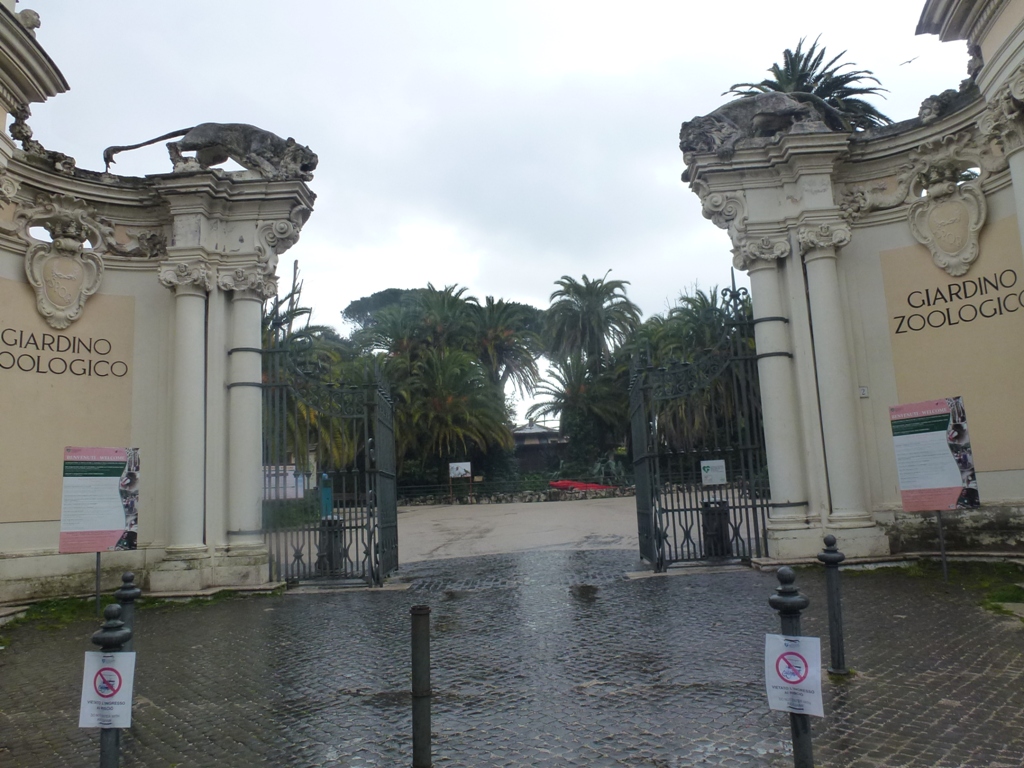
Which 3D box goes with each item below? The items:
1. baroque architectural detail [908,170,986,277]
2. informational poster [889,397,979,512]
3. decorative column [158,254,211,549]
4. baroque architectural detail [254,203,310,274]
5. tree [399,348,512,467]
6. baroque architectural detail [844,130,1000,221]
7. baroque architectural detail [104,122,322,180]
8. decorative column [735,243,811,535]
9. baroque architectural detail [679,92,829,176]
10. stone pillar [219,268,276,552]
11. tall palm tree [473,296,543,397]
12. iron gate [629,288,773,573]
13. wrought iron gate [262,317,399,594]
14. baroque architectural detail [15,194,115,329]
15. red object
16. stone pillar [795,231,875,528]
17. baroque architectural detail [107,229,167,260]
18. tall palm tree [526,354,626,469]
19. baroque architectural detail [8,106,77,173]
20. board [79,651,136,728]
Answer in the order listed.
[{"bbox_3d":[7.217,-2.660,11.767,0.330,1.720,1.150,3,-10,-39],"label":"baroque architectural detail"},{"bbox_3d":[5.422,0.915,9.124,0.880,1.400,0.050,-10,-10,42],"label":"informational poster"},{"bbox_3d":[-5.406,0.420,11.786,0.800,5.000,0.800,-3,-8,0],"label":"decorative column"},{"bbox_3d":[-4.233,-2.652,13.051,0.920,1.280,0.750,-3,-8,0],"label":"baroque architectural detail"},{"bbox_3d":[-3.902,3.072,50.066,7.800,10.400,7.800,-3,-8,0],"label":"tree"},{"bbox_3d":[6.788,-3.426,11.971,2.200,1.050,0.500,-10,-10,41],"label":"baroque architectural detail"},{"bbox_3d":[-5.412,-4.127,12.905,3.600,1.050,0.850,-2,-8,-3],"label":"baroque architectural detail"},{"bbox_3d":[4.402,-0.065,12.038,0.800,5.000,0.800,-3,-8,0],"label":"decorative column"},{"bbox_3d":[4.401,-4.654,12.913,2.650,1.350,0.880,-2,-8,-8],"label":"baroque architectural detail"},{"bbox_3d":[-4.706,0.409,12.590,0.840,5.100,0.800,-3,-8,0],"label":"stone pillar"},{"bbox_3d":[-0.335,1.318,56.334,6.500,15.200,6.500,-3,-8,0],"label":"tall palm tree"},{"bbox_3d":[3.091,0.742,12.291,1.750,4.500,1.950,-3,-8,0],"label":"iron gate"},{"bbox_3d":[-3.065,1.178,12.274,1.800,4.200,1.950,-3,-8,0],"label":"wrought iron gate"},{"bbox_3d":[-7.631,-2.042,12.184,1.400,2.000,0.450,2,-9,-34],"label":"baroque architectural detail"},{"bbox_3d":[4.430,6.536,45.506,4.200,0.650,1.200,-3,-8,0],"label":"red object"},{"bbox_3d":[5.617,-0.195,12.251,0.840,5.150,0.800,-3,-8,0],"label":"stone pillar"},{"bbox_3d":[-6.933,-2.576,13.109,1.050,0.600,0.250,0,-8,-21],"label":"baroque architectural detail"},{"bbox_3d":[4.838,2.738,50.055,7.800,9.800,7.800,-3,-8,0],"label":"tall palm tree"},{"bbox_3d":[-8.419,-4.189,12.681,0.500,1.050,1.100,-10,-10,41],"label":"baroque architectural detail"},{"bbox_3d":[-2.305,1.747,4.050,0.293,0.420,0.020,0,-7,-1],"label":"board"}]

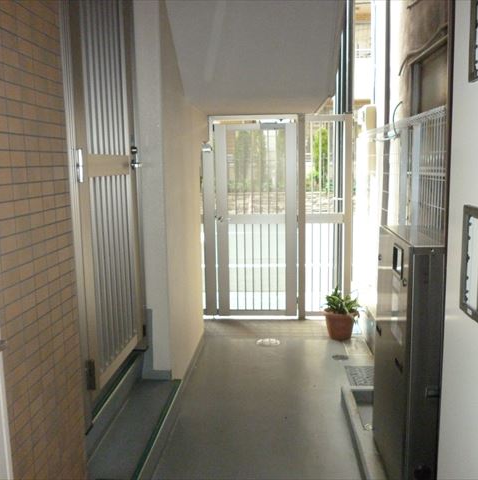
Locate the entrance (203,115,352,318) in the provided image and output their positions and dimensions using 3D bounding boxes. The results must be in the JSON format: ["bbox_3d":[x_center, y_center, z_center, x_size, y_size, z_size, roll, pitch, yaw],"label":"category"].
[{"bbox_3d":[0.365,-0.198,4.992,1.426,1.984,0.100,0,8,5],"label":"entrance"}]

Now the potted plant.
[{"bbox_3d":[0.917,0.640,4.599,0.320,0.436,0.304,0,8,5],"label":"potted plant"}]

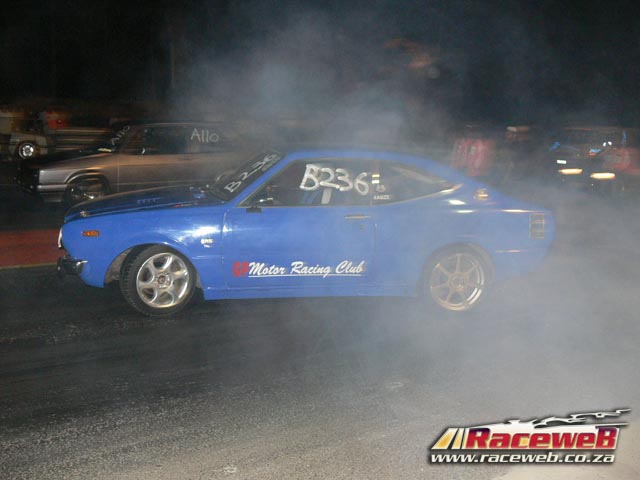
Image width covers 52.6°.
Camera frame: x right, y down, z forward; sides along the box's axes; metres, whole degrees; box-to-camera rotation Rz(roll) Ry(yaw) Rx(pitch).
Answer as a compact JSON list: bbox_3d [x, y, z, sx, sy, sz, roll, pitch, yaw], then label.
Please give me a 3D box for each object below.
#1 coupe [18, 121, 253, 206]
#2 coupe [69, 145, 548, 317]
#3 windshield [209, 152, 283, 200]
[{"bbox_3d":[-2.780,-1.217,10.583,3.950,1.380,1.630,-5,13,-35],"label":"coupe"},{"bbox_3d":[-0.101,-0.172,5.746,3.980,1.310,1.590,0,11,-12],"label":"coupe"},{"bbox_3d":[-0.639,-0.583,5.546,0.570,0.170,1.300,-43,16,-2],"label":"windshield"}]

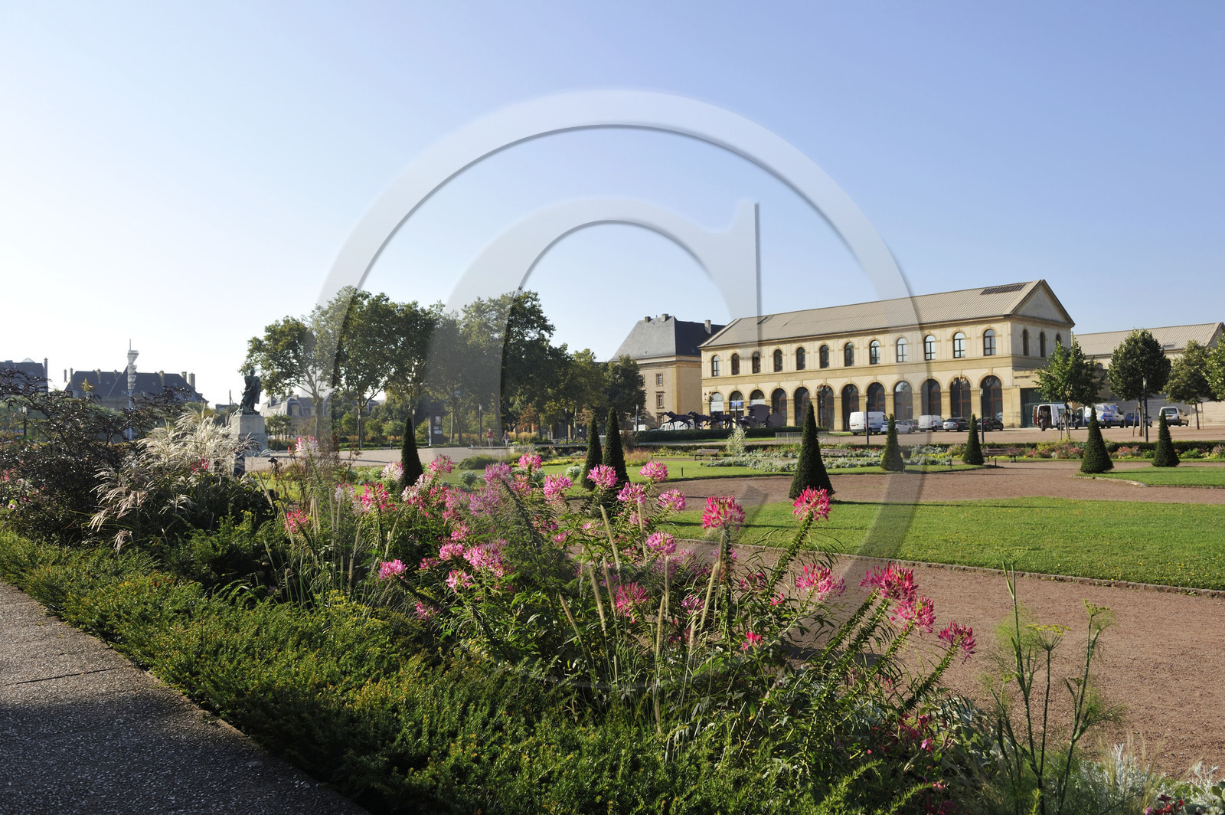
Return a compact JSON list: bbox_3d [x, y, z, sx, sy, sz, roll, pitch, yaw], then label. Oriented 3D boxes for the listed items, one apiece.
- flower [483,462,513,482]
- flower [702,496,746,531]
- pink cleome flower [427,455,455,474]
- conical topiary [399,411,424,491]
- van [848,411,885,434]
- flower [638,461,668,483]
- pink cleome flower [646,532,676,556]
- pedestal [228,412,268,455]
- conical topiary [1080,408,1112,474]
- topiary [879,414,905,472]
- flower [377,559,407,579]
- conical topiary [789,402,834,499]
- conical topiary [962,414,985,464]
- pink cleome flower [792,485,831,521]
[{"bbox_3d":[-0.685,0.387,5.700,0.183,0.120,0.174,-1,-2,0],"label":"flower"},{"bbox_3d":[0.478,0.453,4.100,0.194,0.148,0.184,-1,-2,0],"label":"flower"},{"bbox_3d":[-1.119,0.374,6.200,0.174,0.125,0.166,-1,-2,0],"label":"pink cleome flower"},{"bbox_3d":[-6.478,1.533,30.800,0.867,2.539,0.867,-1,-2,0],"label":"conical topiary"},{"bbox_3d":[28.200,1.763,103.829,5.300,2.470,2.020,1,-2,-44],"label":"van"},{"bbox_3d":[0.205,0.323,4.800,0.154,0.106,0.154,-1,-1,0],"label":"flower"},{"bbox_3d":[0.234,0.657,4.600,0.148,0.111,0.148,-1,-1,0],"label":"pink cleome flower"},{"bbox_3d":[-26.745,2.004,70.000,2.163,3.081,2.163,0,-2,-41],"label":"pedestal"},{"bbox_3d":[20.529,1.410,40.500,1.236,2.822,1.236,-2,-2,27],"label":"conical topiary"},{"bbox_3d":[12.136,1.541,41.200,1.118,2.485,1.118,-1,-2,0],"label":"topiary"},{"bbox_3d":[-1.272,0.932,5.500,0.171,0.116,0.163,-1,-2,0],"label":"flower"},{"bbox_3d":[6.436,1.377,31.000,1.405,3.132,1.405,-2,-1,12],"label":"conical topiary"},{"bbox_3d":[18.952,1.709,50.000,1.140,2.620,1.140,-1,-1,0],"label":"conical topiary"},{"bbox_3d":[0.793,0.384,3.800,0.156,0.134,0.156,-2,-1,12],"label":"pink cleome flower"}]

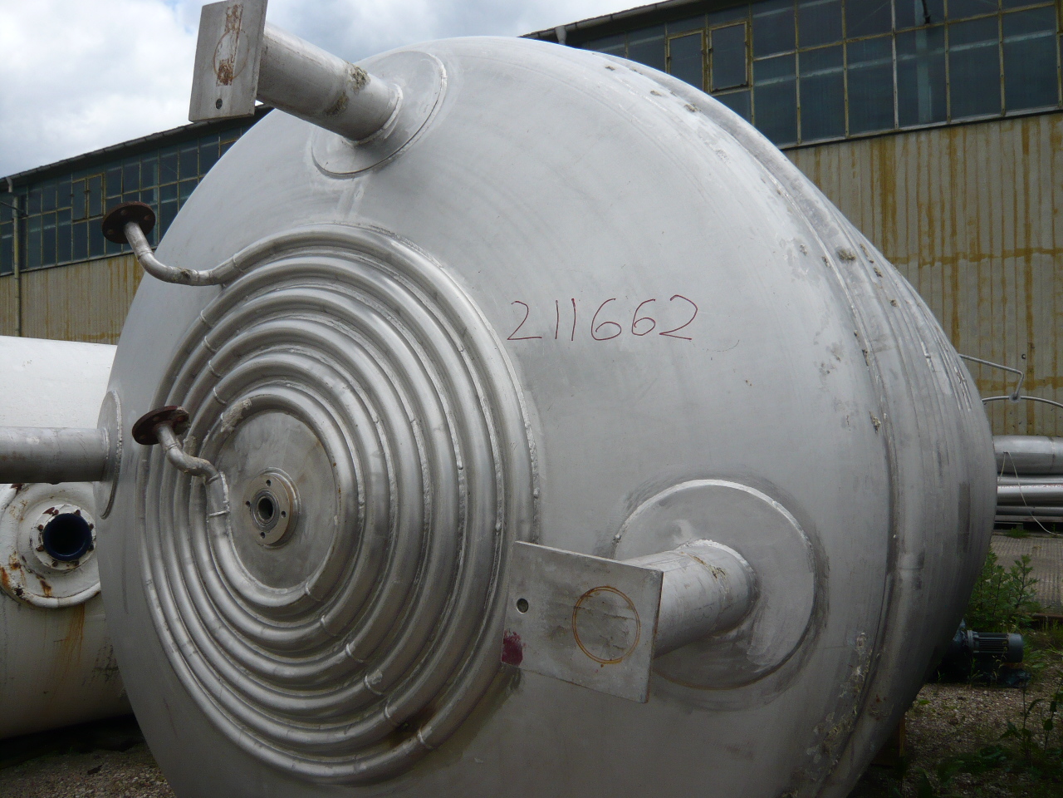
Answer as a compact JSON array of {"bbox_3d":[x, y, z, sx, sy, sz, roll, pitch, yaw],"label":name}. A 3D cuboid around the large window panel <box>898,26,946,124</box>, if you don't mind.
[{"bbox_3d":[4.619,-3.816,10.172,0.565,1.166,0.050,-1,0,29],"label":"large window panel"}]

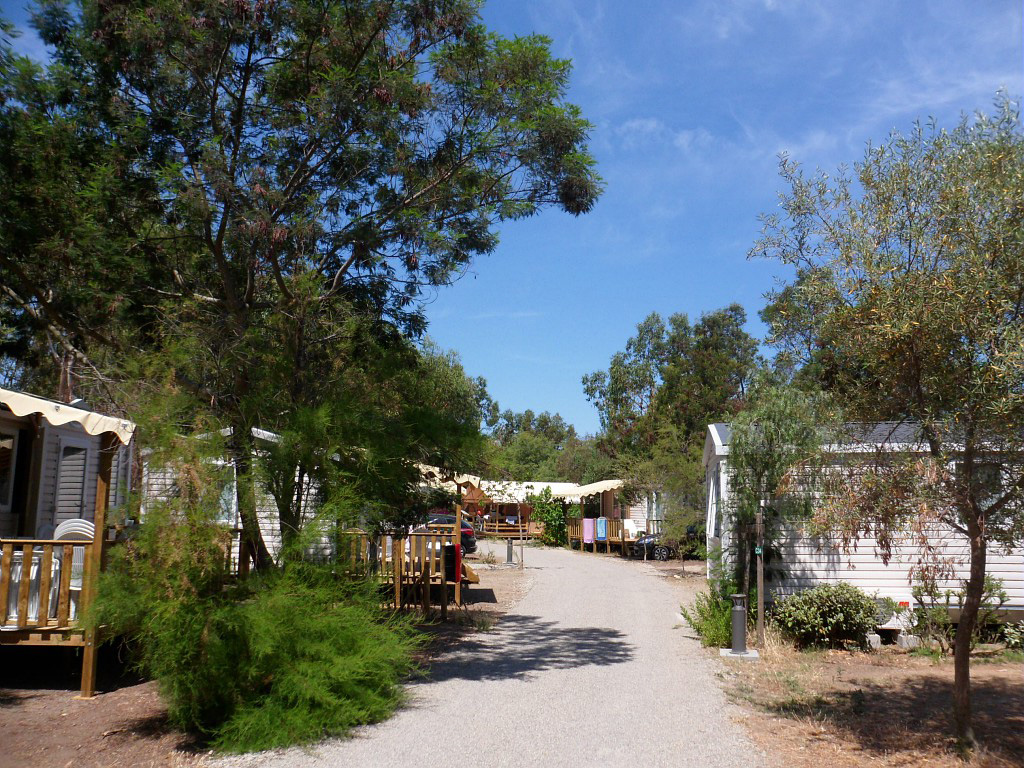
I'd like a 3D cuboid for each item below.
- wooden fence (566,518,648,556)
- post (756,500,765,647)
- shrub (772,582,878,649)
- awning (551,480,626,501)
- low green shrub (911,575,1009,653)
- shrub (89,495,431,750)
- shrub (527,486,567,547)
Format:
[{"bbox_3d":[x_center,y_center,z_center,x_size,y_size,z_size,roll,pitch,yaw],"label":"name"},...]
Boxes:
[{"bbox_3d":[3.912,6.253,31.512,0.400,1.420,5.300,5,-10,-28],"label":"wooden fence"},{"bbox_3d":[3.424,2.611,10.675,0.100,2.020,0.100,0,-9,0],"label":"post"},{"bbox_3d":[4.301,3.175,10.687,1.380,0.920,1.150,0,-9,0],"label":"shrub"},{"bbox_3d":[3.222,4.604,33.193,3.400,1.000,2.600,-6,-11,34],"label":"awning"},{"bbox_3d":[6.081,3.098,10.549,1.280,1.050,1.000,0,-9,0],"label":"low green shrub"},{"bbox_3d":[-2.262,2.028,6.965,2.700,1.930,2.300,0,-9,0],"label":"shrub"},{"bbox_3d":[1.563,6.156,35.677,1.700,2.800,1.700,0,-9,0],"label":"shrub"}]

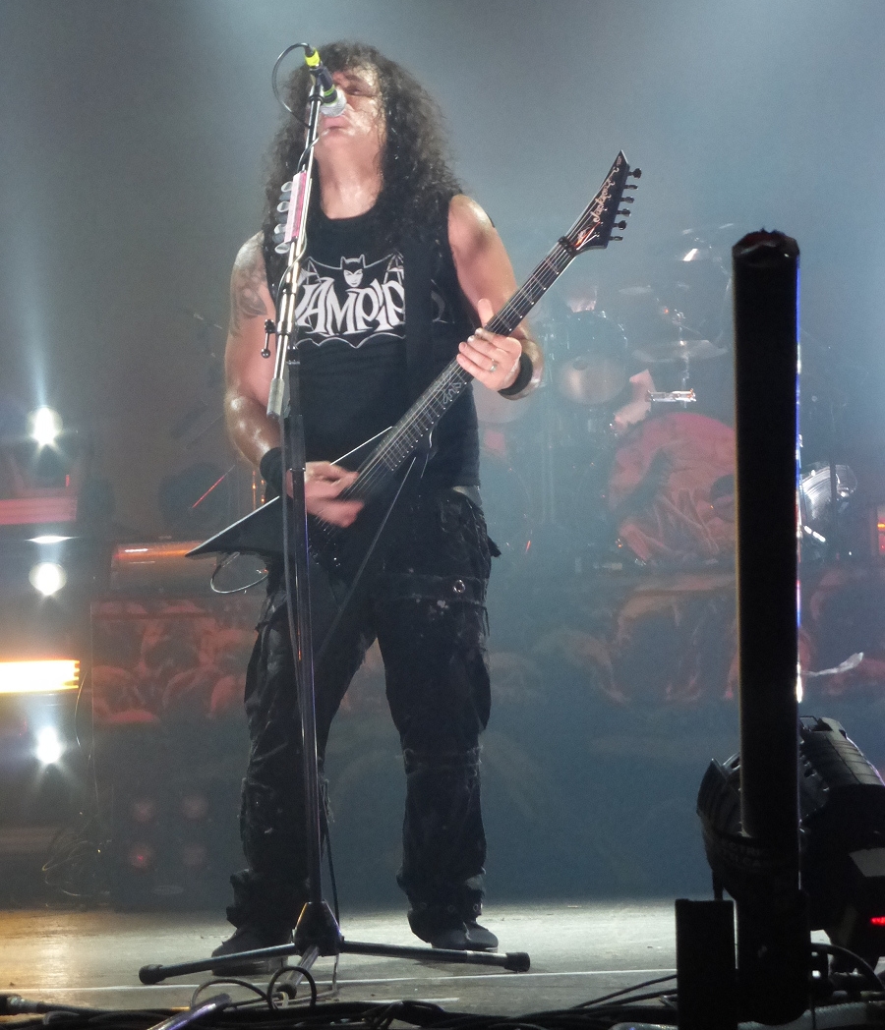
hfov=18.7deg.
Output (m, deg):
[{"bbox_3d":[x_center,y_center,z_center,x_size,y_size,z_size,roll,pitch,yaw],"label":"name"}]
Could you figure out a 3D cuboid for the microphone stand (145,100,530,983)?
[{"bbox_3d":[-0.180,-0.010,4.514,0.630,1.570,0.720,-2,-7,5],"label":"microphone stand"}]

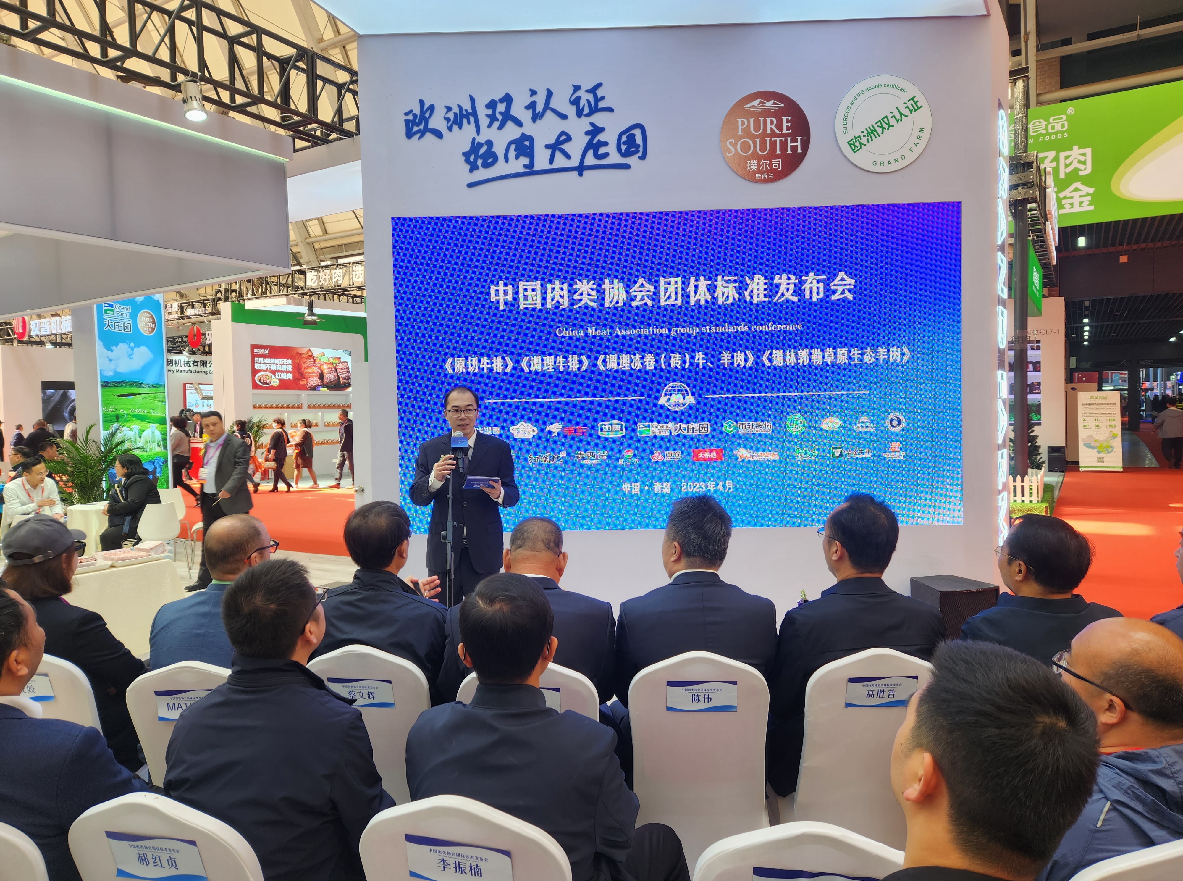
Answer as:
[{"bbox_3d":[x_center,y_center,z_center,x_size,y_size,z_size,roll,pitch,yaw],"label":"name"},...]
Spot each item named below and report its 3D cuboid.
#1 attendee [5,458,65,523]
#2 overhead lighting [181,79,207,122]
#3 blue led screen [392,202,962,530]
[{"bbox_3d":[-5.336,0.759,7.587,0.560,1.250,0.780,-3,3,-42],"label":"attendee"},{"bbox_3d":[-2.629,-2.250,5.200,0.145,0.250,0.145,-2,2,-27],"label":"overhead lighting"},{"bbox_3d":[0.583,-0.477,5.300,3.830,2.150,0.080,-1,2,1],"label":"blue led screen"}]

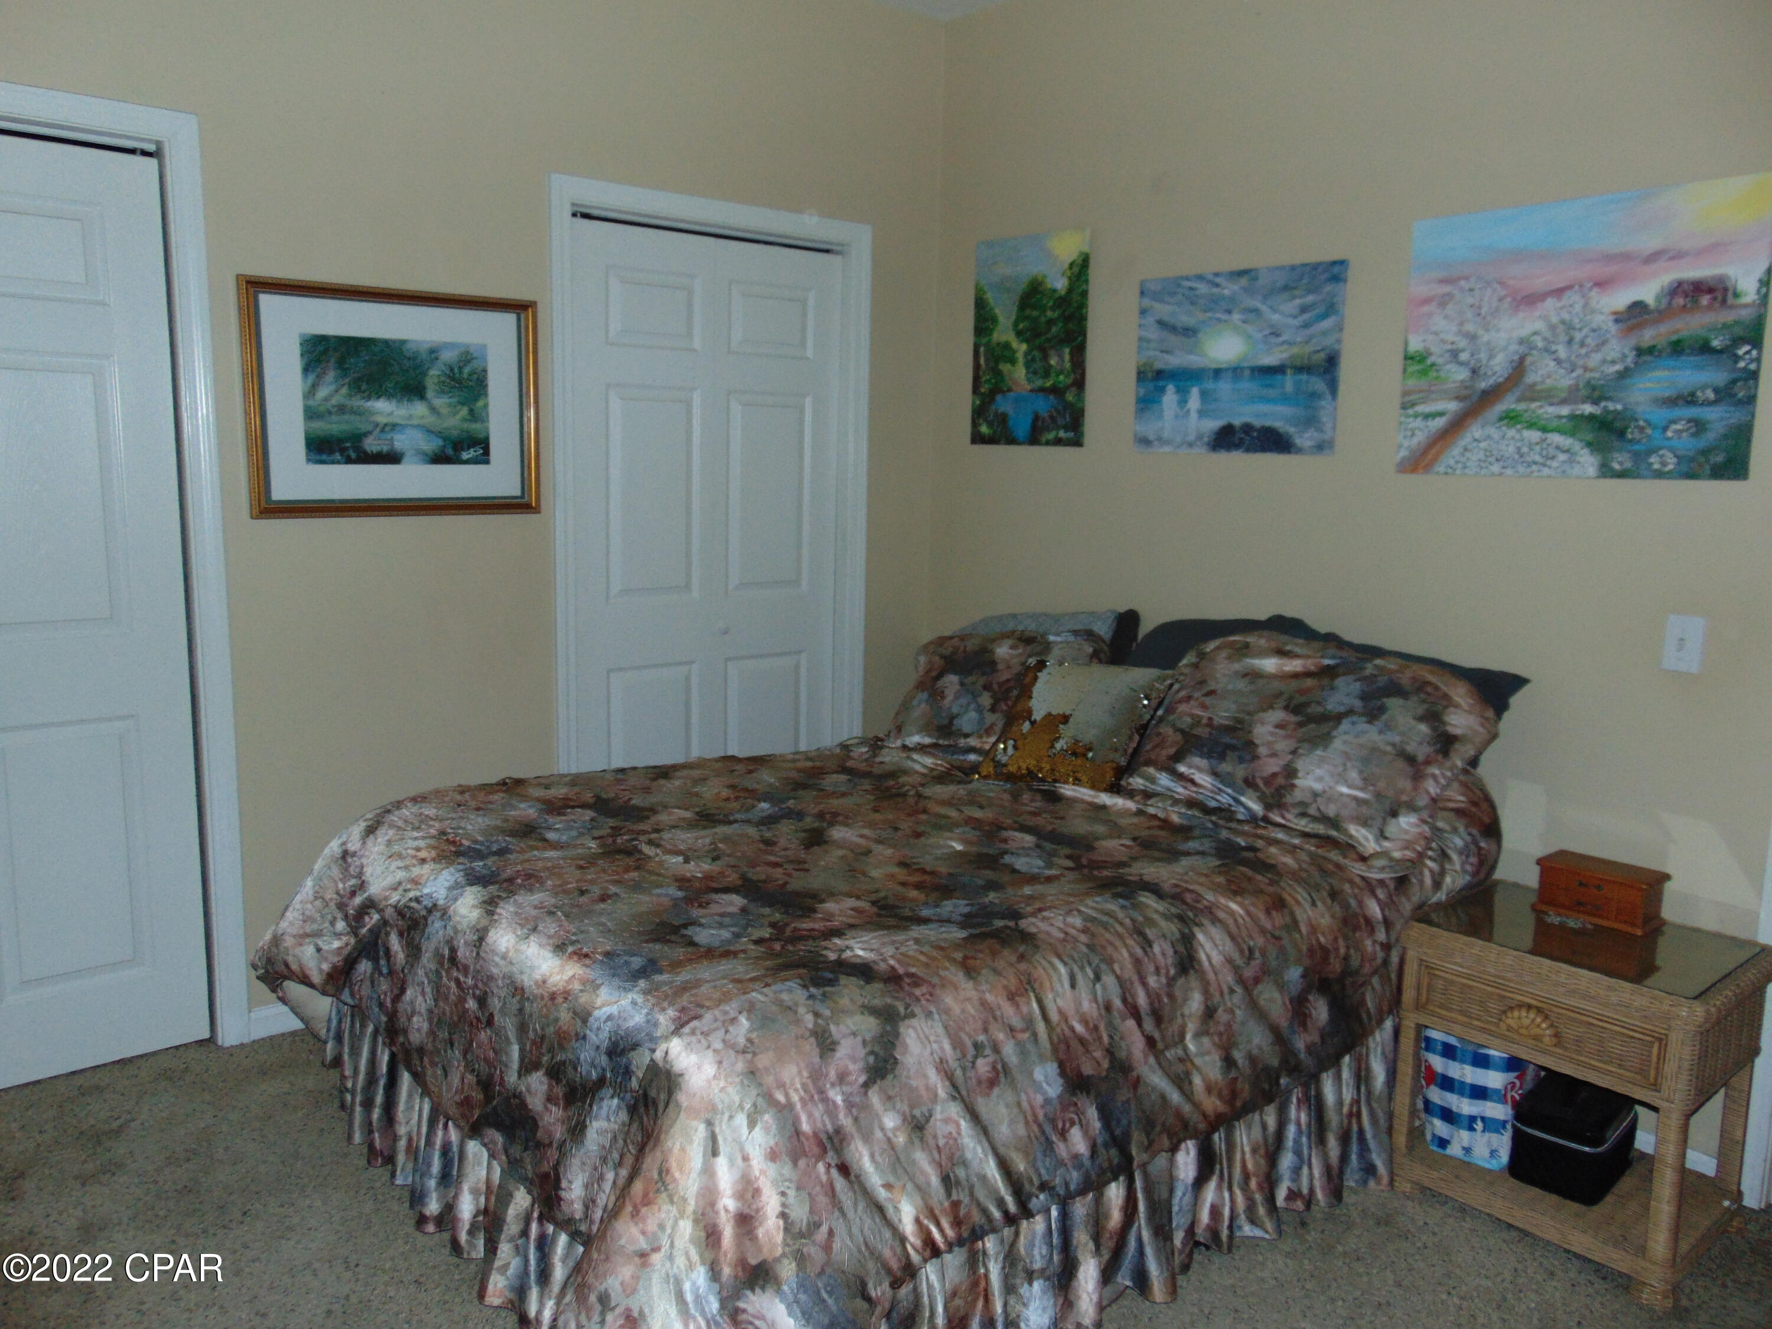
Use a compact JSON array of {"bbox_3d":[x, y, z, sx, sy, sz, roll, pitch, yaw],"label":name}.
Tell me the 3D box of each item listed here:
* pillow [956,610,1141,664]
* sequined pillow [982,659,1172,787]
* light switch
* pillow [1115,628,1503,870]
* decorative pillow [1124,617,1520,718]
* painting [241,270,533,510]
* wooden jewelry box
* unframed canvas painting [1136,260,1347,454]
[{"bbox_3d":[0.431,0.046,3.727,0.150,0.430,0.700,17,-9,-41],"label":"pillow"},{"bbox_3d":[0.483,0.148,3.286,0.400,0.120,0.390,4,53,36],"label":"sequined pillow"},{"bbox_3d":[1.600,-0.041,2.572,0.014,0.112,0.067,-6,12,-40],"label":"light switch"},{"bbox_3d":[0.949,0.166,2.885,0.730,0.460,0.190,12,-22,49],"label":"pillow"},{"bbox_3d":[0.990,0.142,3.068,0.160,0.460,0.920,17,-4,-41],"label":"decorative pillow"},{"bbox_3d":[-1.162,-0.628,3.089,0.703,0.539,0.026,-6,12,-40],"label":"painting"},{"bbox_3d":[1.452,0.461,2.603,0.122,0.107,0.206,-7,12,-41],"label":"wooden jewelry box"},{"bbox_3d":[0.892,-0.782,3.315,0.024,0.462,0.622,-6,12,-40],"label":"unframed canvas painting"}]

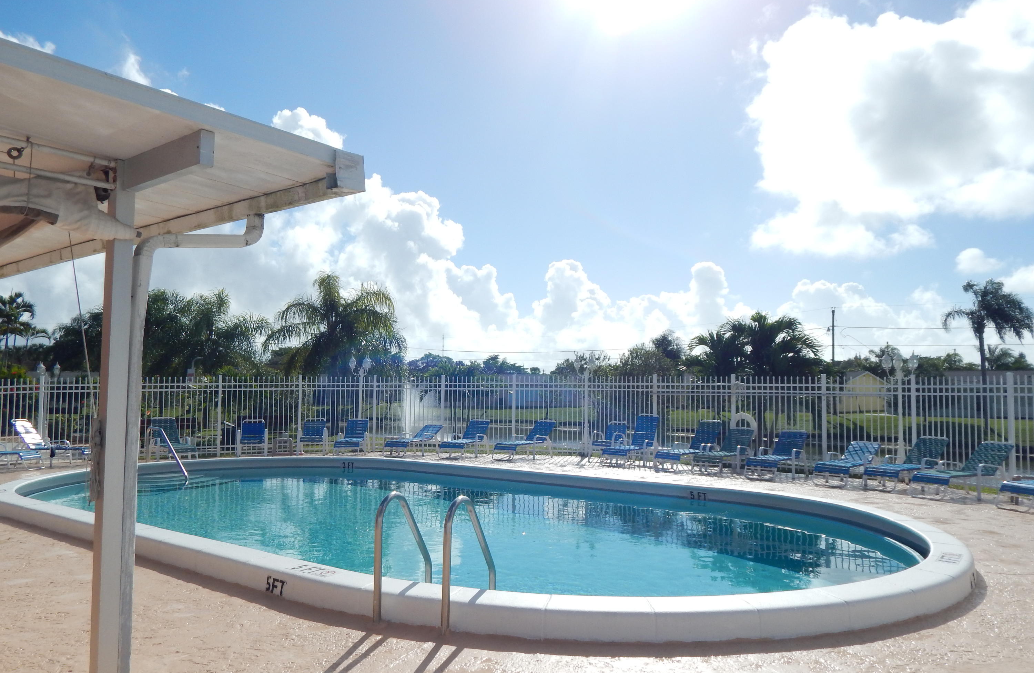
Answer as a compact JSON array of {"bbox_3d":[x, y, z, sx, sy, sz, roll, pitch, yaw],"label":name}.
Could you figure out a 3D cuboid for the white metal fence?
[{"bbox_3d":[-0.882,1.648,14.582,17.790,1.760,4.260,-1,-3,12],"label":"white metal fence"}]

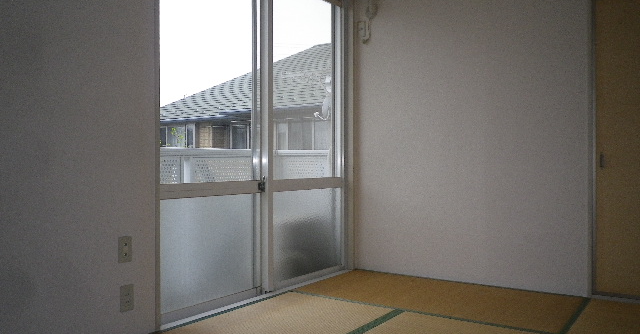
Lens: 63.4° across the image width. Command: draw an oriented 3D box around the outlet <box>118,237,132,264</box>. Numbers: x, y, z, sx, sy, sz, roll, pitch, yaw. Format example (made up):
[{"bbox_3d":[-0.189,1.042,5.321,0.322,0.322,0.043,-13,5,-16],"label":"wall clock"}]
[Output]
[{"bbox_3d":[-0.917,0.392,2.448,0.010,0.120,0.071,0,0,36],"label":"outlet"}]

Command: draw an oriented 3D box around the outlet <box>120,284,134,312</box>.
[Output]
[{"bbox_3d":[-0.911,0.624,2.455,0.010,0.120,0.071,0,0,36],"label":"outlet"}]

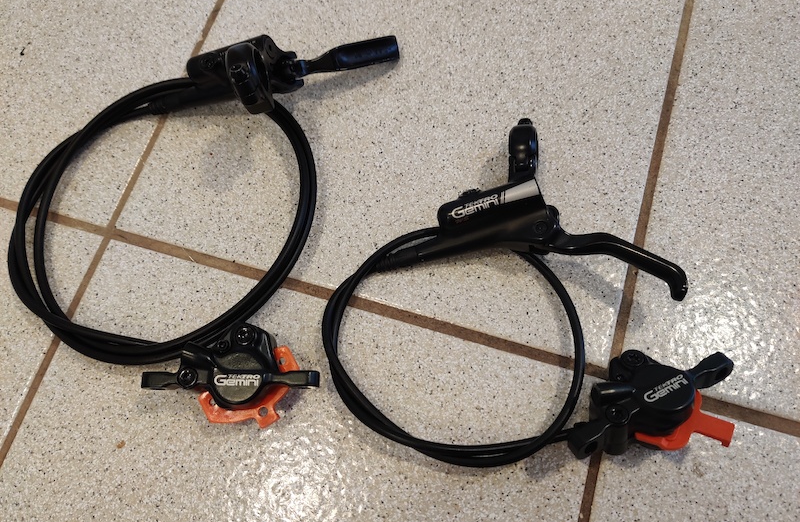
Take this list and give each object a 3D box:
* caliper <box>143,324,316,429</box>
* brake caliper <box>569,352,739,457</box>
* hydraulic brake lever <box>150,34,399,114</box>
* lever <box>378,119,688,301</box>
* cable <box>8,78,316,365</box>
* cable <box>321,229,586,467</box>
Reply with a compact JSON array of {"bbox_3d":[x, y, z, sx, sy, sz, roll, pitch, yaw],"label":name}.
[{"bbox_3d":[-0.088,0.060,0.322,0.092,0.044,0.053,0,71,4],"label":"caliper"},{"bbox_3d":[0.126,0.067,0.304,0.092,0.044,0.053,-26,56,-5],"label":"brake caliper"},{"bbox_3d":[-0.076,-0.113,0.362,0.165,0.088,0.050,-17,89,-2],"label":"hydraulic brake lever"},{"bbox_3d":[0.068,-0.028,0.343,0.166,0.042,0.106,4,72,5],"label":"lever"},{"bbox_3d":[-0.140,-0.031,0.366,0.182,0.028,0.184,-1,71,4],"label":"cable"},{"bbox_3d":[0.030,0.041,0.331,0.138,0.027,0.130,-1,71,4],"label":"cable"}]

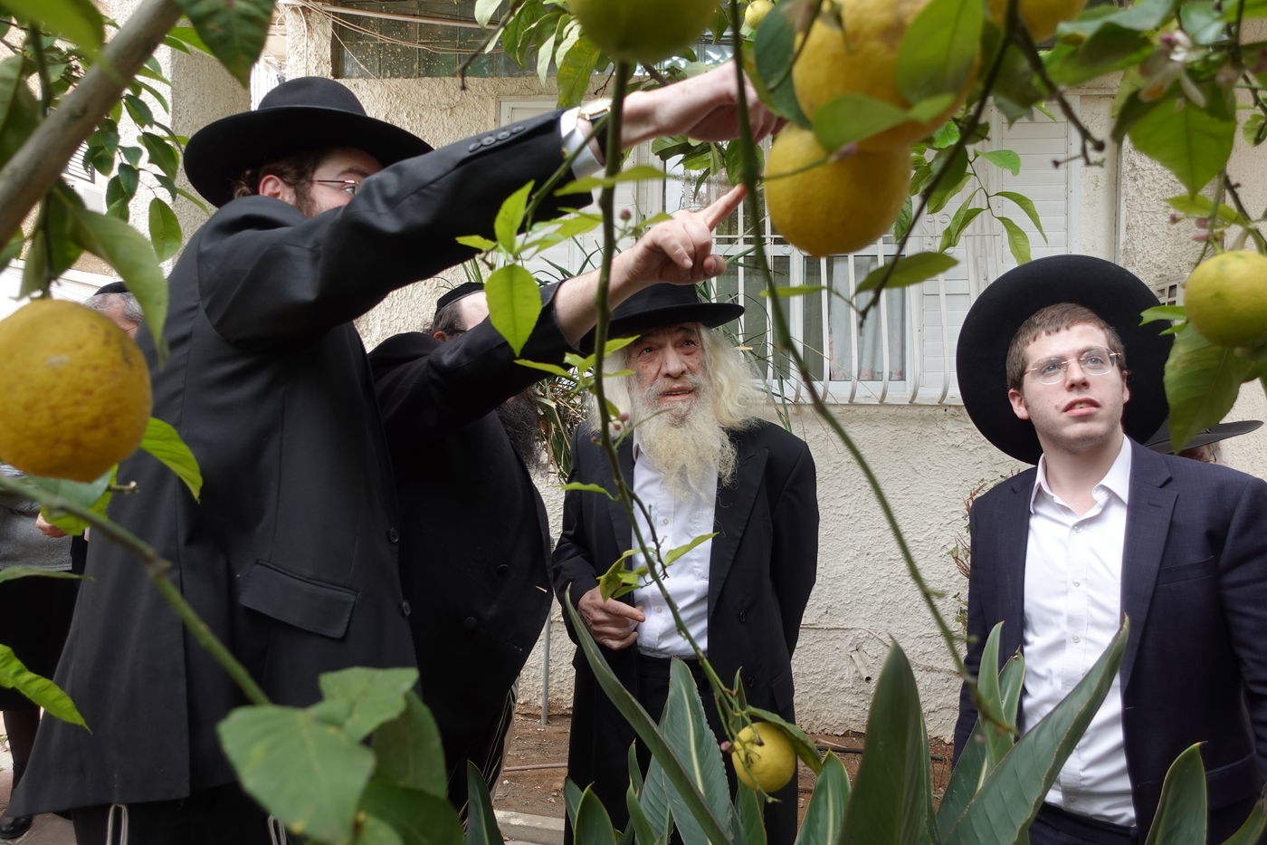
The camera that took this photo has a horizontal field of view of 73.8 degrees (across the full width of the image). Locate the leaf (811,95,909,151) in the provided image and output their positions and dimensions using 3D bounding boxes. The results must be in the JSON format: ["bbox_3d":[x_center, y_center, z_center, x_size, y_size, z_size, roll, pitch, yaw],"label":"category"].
[{"bbox_3d":[0.129,-0.170,0.480,0.054,0.030,0.022,-6,25,2],"label":"leaf"}]

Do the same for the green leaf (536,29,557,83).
[{"bbox_3d":[-0.111,-0.467,1.080,0.025,0.066,0.020,13,0,20],"label":"green leaf"}]

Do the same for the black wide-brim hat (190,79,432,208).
[{"bbox_3d":[-0.455,-0.399,1.241,0.370,0.130,0.345,-10,-13,19],"label":"black wide-brim hat"}]

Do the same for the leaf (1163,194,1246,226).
[{"bbox_3d":[0.419,-0.156,0.620,0.060,0.017,0.026,15,9,0],"label":"leaf"}]

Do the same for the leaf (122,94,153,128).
[{"bbox_3d":[-0.869,-0.546,1.480,0.036,0.065,0.020,-27,-26,-21],"label":"leaf"}]

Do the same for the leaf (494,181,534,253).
[{"bbox_3d":[-0.104,-0.179,0.740,0.030,0.066,0.018,12,0,-20],"label":"leaf"}]

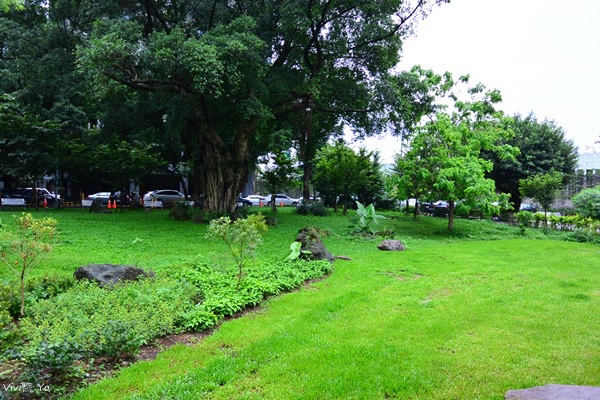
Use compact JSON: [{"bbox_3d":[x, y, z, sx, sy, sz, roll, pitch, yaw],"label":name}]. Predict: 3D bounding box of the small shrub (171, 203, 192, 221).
[{"bbox_3d":[-6.188,0.601,23.500,1.149,0.940,1.050,0,1,0],"label":"small shrub"}]

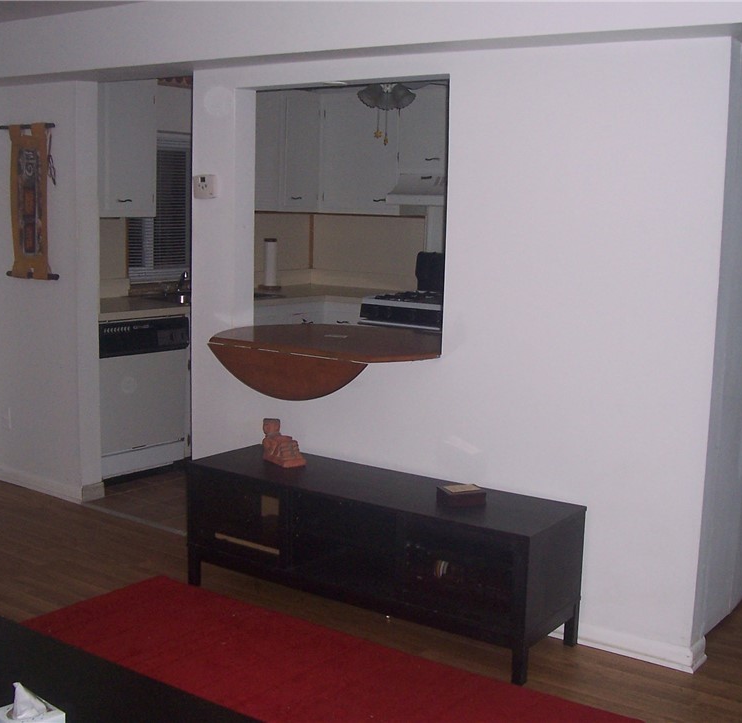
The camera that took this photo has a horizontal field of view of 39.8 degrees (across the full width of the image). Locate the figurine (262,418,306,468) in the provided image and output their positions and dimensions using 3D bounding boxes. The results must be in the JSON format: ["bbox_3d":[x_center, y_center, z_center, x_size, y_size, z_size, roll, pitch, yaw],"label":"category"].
[{"bbox_3d":[-0.325,0.308,3.904,0.090,0.160,0.150,-4,9,-34],"label":"figurine"}]

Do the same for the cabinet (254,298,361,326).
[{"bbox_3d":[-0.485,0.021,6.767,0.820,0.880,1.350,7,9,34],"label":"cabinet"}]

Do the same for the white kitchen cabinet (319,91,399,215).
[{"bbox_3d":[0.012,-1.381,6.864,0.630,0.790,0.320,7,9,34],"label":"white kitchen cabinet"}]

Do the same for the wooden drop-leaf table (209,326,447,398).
[{"bbox_3d":[-0.103,0.002,4.084,1.015,0.204,0.848,7,9,35],"label":"wooden drop-leaf table"}]

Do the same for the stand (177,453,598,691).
[{"bbox_3d":[0.007,0.671,3.682,1.420,0.478,0.402,7,9,34],"label":"stand"}]

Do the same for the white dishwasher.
[{"bbox_3d":[-1.415,0.167,5.516,0.600,0.860,0.605,7,9,34],"label":"white dishwasher"}]

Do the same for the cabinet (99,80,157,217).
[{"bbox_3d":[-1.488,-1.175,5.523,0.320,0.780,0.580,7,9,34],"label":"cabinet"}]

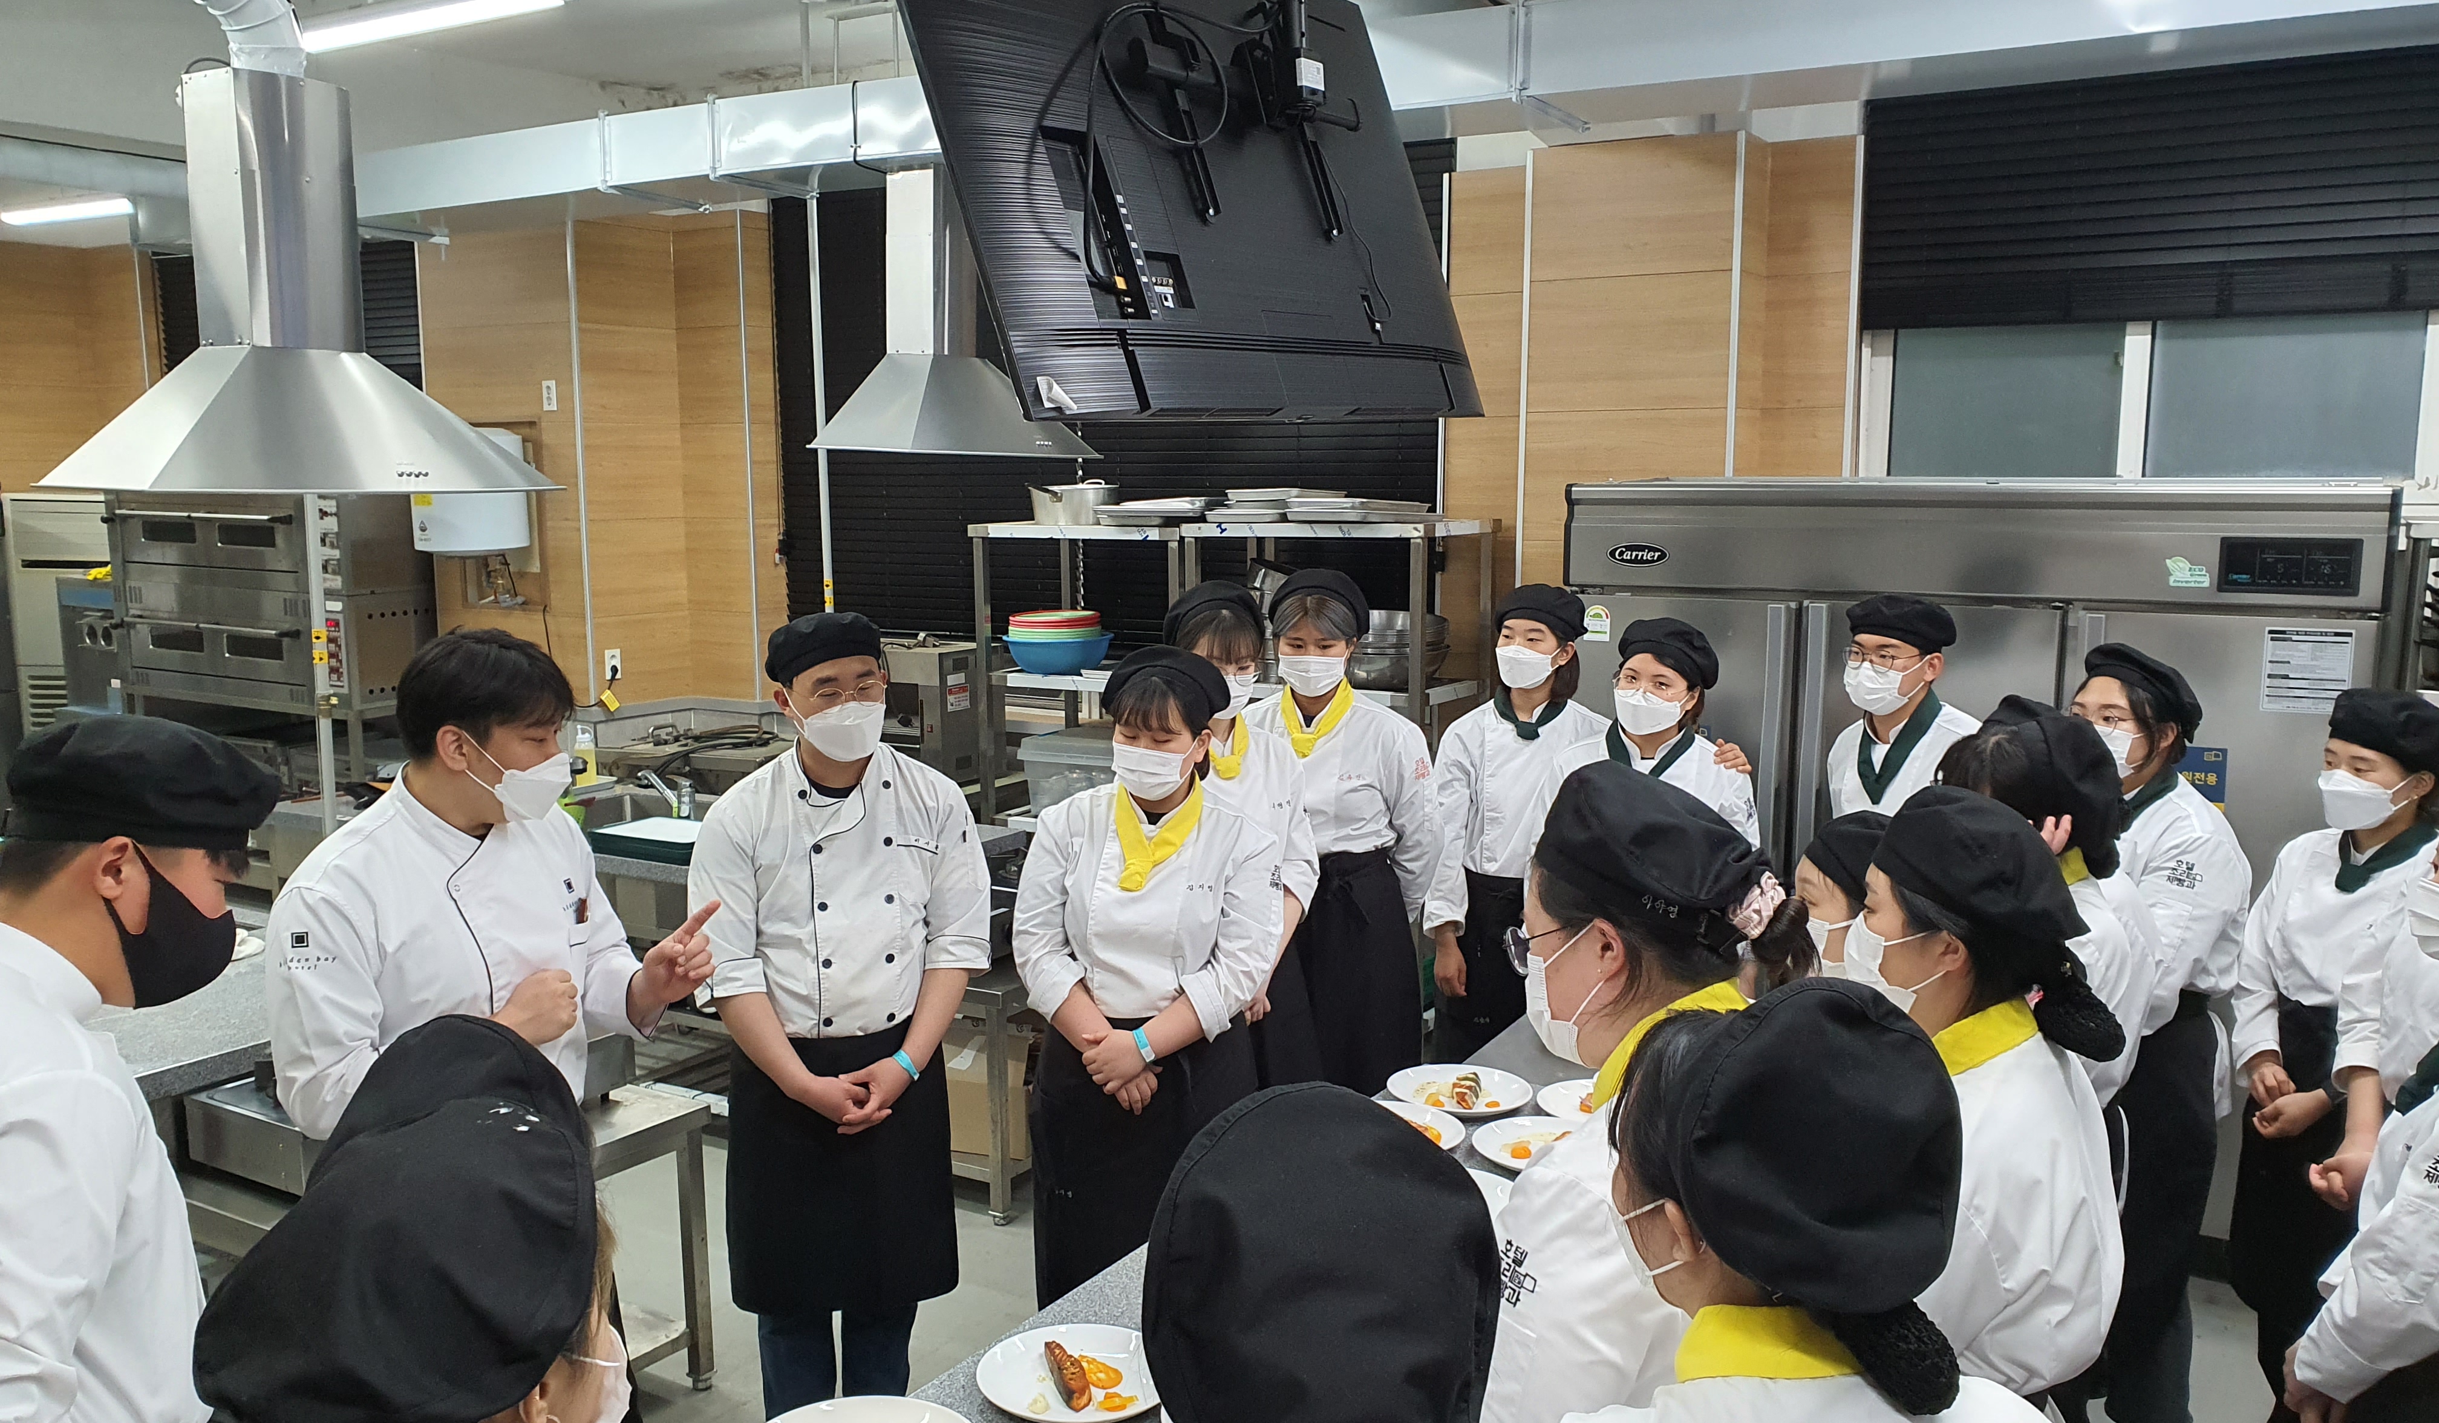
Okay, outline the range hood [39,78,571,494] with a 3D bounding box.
[{"bbox_3d":[-1.892,-0.871,3.780,0.415,0.816,0.920,4,9,31],"label":"range hood"}]

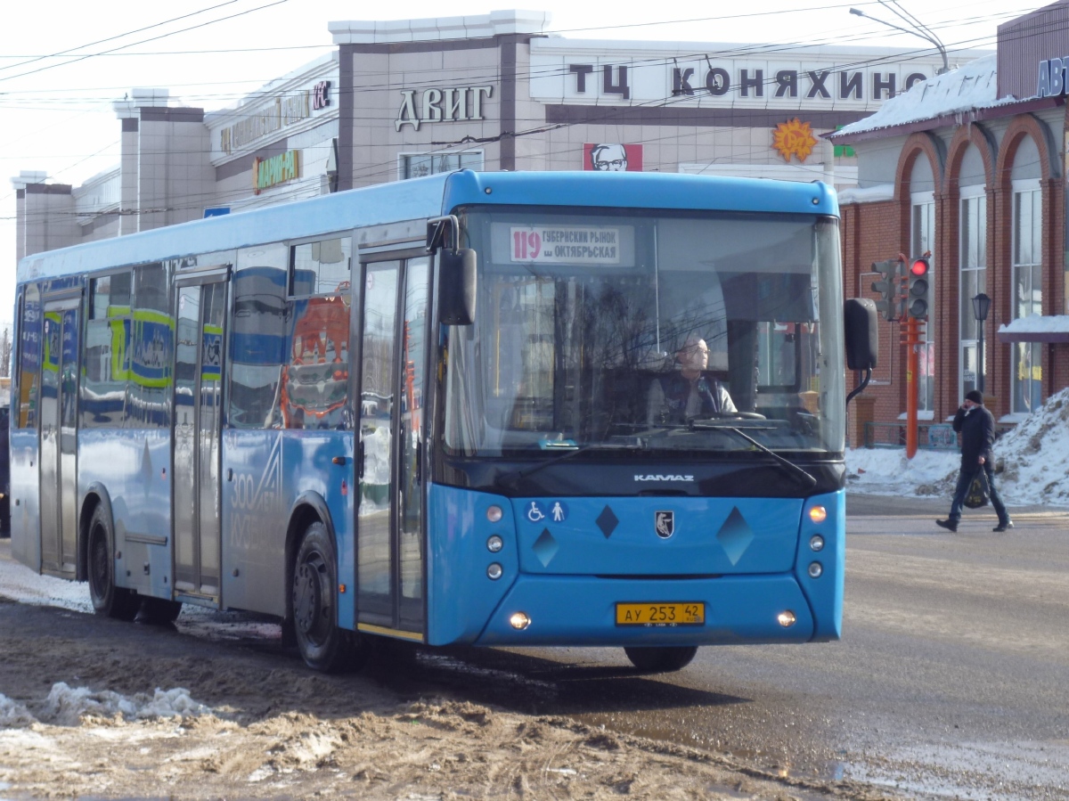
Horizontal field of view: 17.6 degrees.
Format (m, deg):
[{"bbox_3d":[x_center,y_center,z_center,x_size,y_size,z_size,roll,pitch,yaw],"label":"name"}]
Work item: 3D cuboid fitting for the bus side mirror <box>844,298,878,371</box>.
[{"bbox_3d":[1.906,-0.380,20.115,0.220,0.420,0.120,0,0,-36],"label":"bus side mirror"}]

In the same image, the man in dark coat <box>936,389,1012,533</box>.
[{"bbox_3d":[5.386,0.746,42.400,0.840,1.740,0.540,0,0,-16],"label":"man in dark coat"}]

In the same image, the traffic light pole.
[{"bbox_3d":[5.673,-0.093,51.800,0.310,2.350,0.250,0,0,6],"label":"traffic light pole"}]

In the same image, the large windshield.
[{"bbox_3d":[0.681,-0.381,19.396,2.400,1.380,0.400,1,0,-21],"label":"large windshield"}]

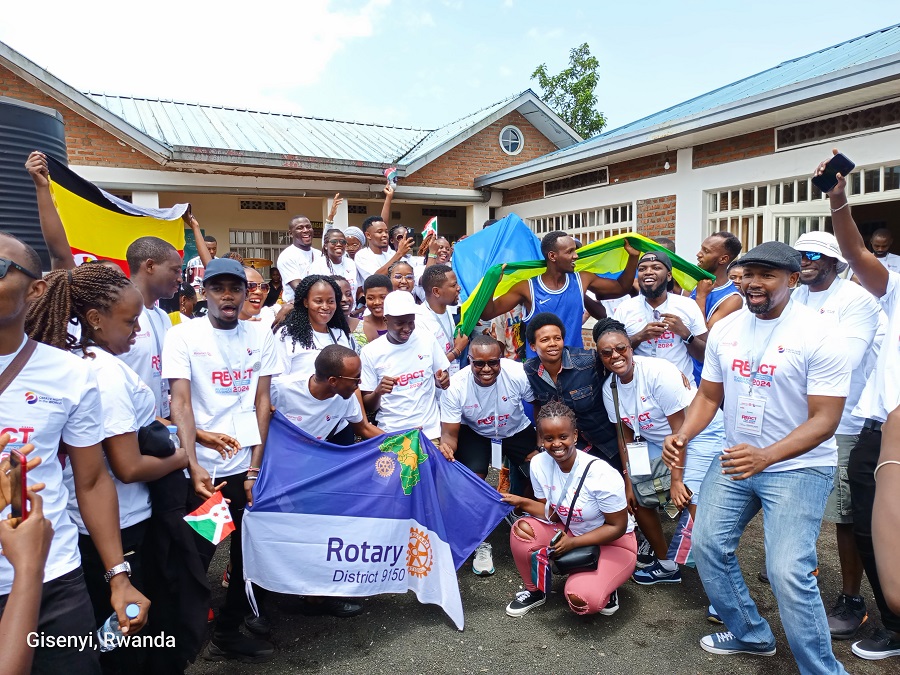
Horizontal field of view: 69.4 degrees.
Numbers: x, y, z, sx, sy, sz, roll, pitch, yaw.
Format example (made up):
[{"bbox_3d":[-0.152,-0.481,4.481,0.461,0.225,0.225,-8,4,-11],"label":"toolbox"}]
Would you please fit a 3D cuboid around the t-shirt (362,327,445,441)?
[{"bbox_3d":[-0.245,0.253,3.420,0.500,0.630,0.300,-2,11,-13],"label":"t-shirt"}]

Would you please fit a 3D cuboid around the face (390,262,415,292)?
[{"bbox_3d":[-0.307,-0.388,4.200,0.155,0.205,0.165,-1,5,-6],"label":"face"}]

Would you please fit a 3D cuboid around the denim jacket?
[{"bbox_3d":[0.653,0.368,3.520,0.460,0.570,0.300,-14,15,6],"label":"denim jacket"}]

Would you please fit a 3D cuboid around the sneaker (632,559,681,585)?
[{"bbox_3d":[1.063,1.191,3.331,0.250,0.100,0.095,0,5,7],"label":"sneaker"}]

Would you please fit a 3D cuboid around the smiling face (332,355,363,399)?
[{"bbox_3d":[-0.453,0.172,2.860,0.140,0.200,0.150,13,8,11],"label":"smiling face"}]

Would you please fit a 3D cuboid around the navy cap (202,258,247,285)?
[{"bbox_3d":[-0.892,-0.263,2.570,0.180,0.120,0.250,-3,8,-24],"label":"navy cap"}]

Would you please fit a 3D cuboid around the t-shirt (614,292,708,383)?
[{"bbox_3d":[1.100,0.099,3.380,0.490,0.660,0.280,2,6,28],"label":"t-shirt"}]

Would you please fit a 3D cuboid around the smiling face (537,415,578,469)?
[{"bbox_3d":[0.466,0.447,2.820,0.165,0.215,0.170,-8,5,10],"label":"smiling face"}]

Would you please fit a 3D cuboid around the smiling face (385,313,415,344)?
[{"bbox_3d":[-0.276,-0.056,3.620,0.155,0.190,0.160,-4,25,-25],"label":"smiling face"}]

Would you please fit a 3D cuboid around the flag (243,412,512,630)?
[{"bbox_3d":[-0.306,0.776,2.740,1.100,0.860,0.280,-2,5,-7],"label":"flag"}]

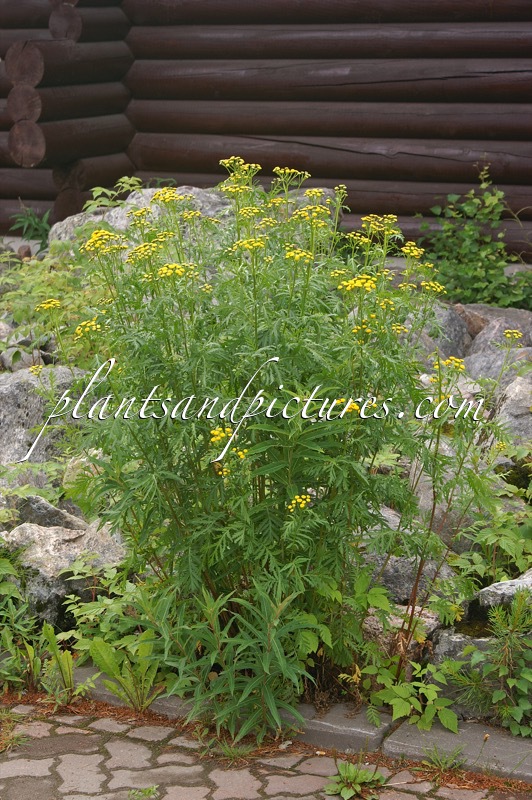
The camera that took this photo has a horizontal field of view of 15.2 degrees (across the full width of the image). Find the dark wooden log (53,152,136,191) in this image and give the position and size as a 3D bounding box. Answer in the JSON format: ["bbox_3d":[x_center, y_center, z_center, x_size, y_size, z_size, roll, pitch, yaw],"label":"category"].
[{"bbox_3d":[-0.990,-1.302,11.508,0.210,0.215,0.707,4,11,20],"label":"dark wooden log"}]

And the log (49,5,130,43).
[{"bbox_3d":[-1.011,-2.167,11.525,0.210,0.215,0.671,4,11,20],"label":"log"}]

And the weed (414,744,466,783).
[{"bbox_3d":[0.391,0.814,4.480,0.115,0.070,0.100,0,10,0],"label":"weed"}]

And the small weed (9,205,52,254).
[{"bbox_3d":[-1.273,-0.921,10.800,0.230,0.260,0.200,0,10,0],"label":"small weed"}]

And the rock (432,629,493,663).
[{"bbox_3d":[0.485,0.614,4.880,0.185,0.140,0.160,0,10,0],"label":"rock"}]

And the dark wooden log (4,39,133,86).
[{"bbox_3d":[-1.098,-1.912,11.291,0.240,0.245,1.188,4,11,20],"label":"dark wooden log"}]

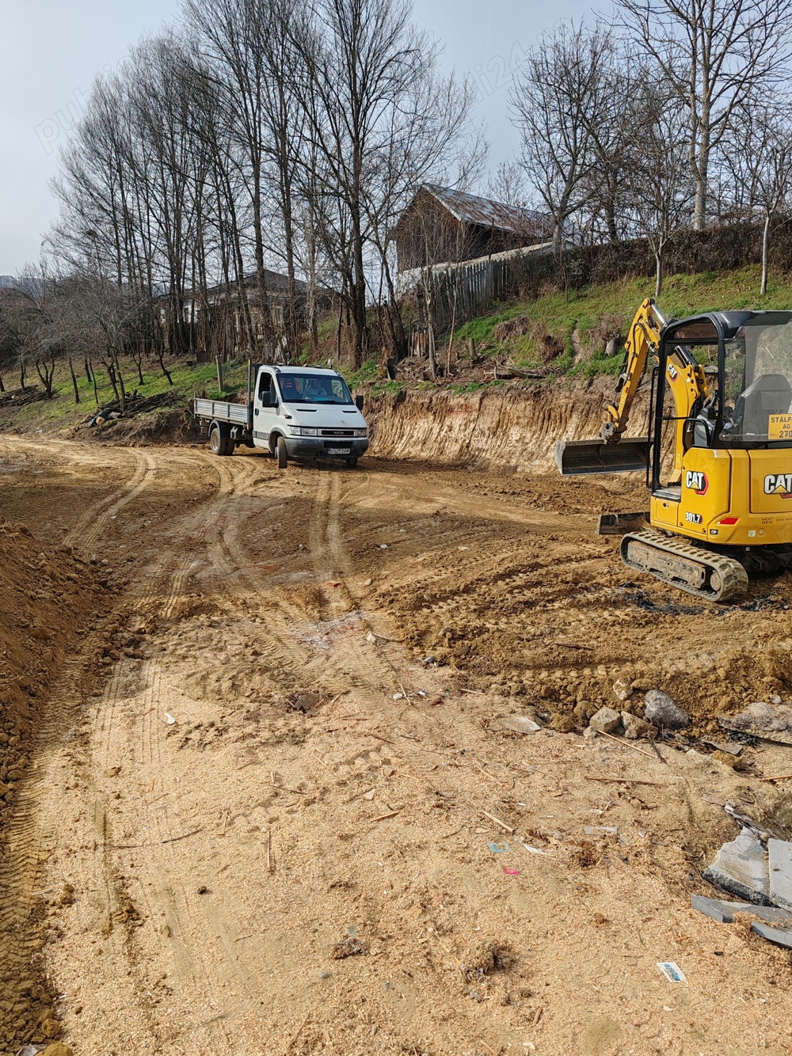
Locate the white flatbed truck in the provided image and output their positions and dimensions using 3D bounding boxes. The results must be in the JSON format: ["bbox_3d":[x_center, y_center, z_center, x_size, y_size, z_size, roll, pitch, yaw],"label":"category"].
[{"bbox_3d":[-2.680,-2.696,19.148,2.120,2.260,5.680,-4,11,-32],"label":"white flatbed truck"}]

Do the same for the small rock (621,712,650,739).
[{"bbox_3d":[1.143,0.943,3.930,0.140,0.110,0.110,3,10,16],"label":"small rock"}]

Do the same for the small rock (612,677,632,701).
[{"bbox_3d":[1.174,0.836,4.270,0.095,0.105,0.085,3,10,15],"label":"small rock"}]

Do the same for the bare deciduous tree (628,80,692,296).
[{"bbox_3d":[7.773,-9.819,24.013,1.950,5.900,1.950,4,10,18],"label":"bare deciduous tree"}]

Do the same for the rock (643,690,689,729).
[{"bbox_3d":[1.331,0.897,4.060,0.210,0.140,0.170,4,10,18],"label":"rock"}]

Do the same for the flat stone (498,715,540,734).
[{"bbox_3d":[0.600,0.949,3.970,0.140,0.040,0.180,-5,11,-33],"label":"flat stone"}]

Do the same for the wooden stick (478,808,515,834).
[{"bbox_3d":[0.380,1.101,3.112,0.014,0.011,0.178,-6,12,-36],"label":"wooden stick"}]

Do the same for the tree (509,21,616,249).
[{"bbox_3d":[6.410,-14.424,31.258,4.000,9.000,3.900,3,10,11],"label":"tree"}]

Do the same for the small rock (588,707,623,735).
[{"bbox_3d":[1.015,0.933,3.990,0.148,0.100,0.125,3,10,14],"label":"small rock"}]

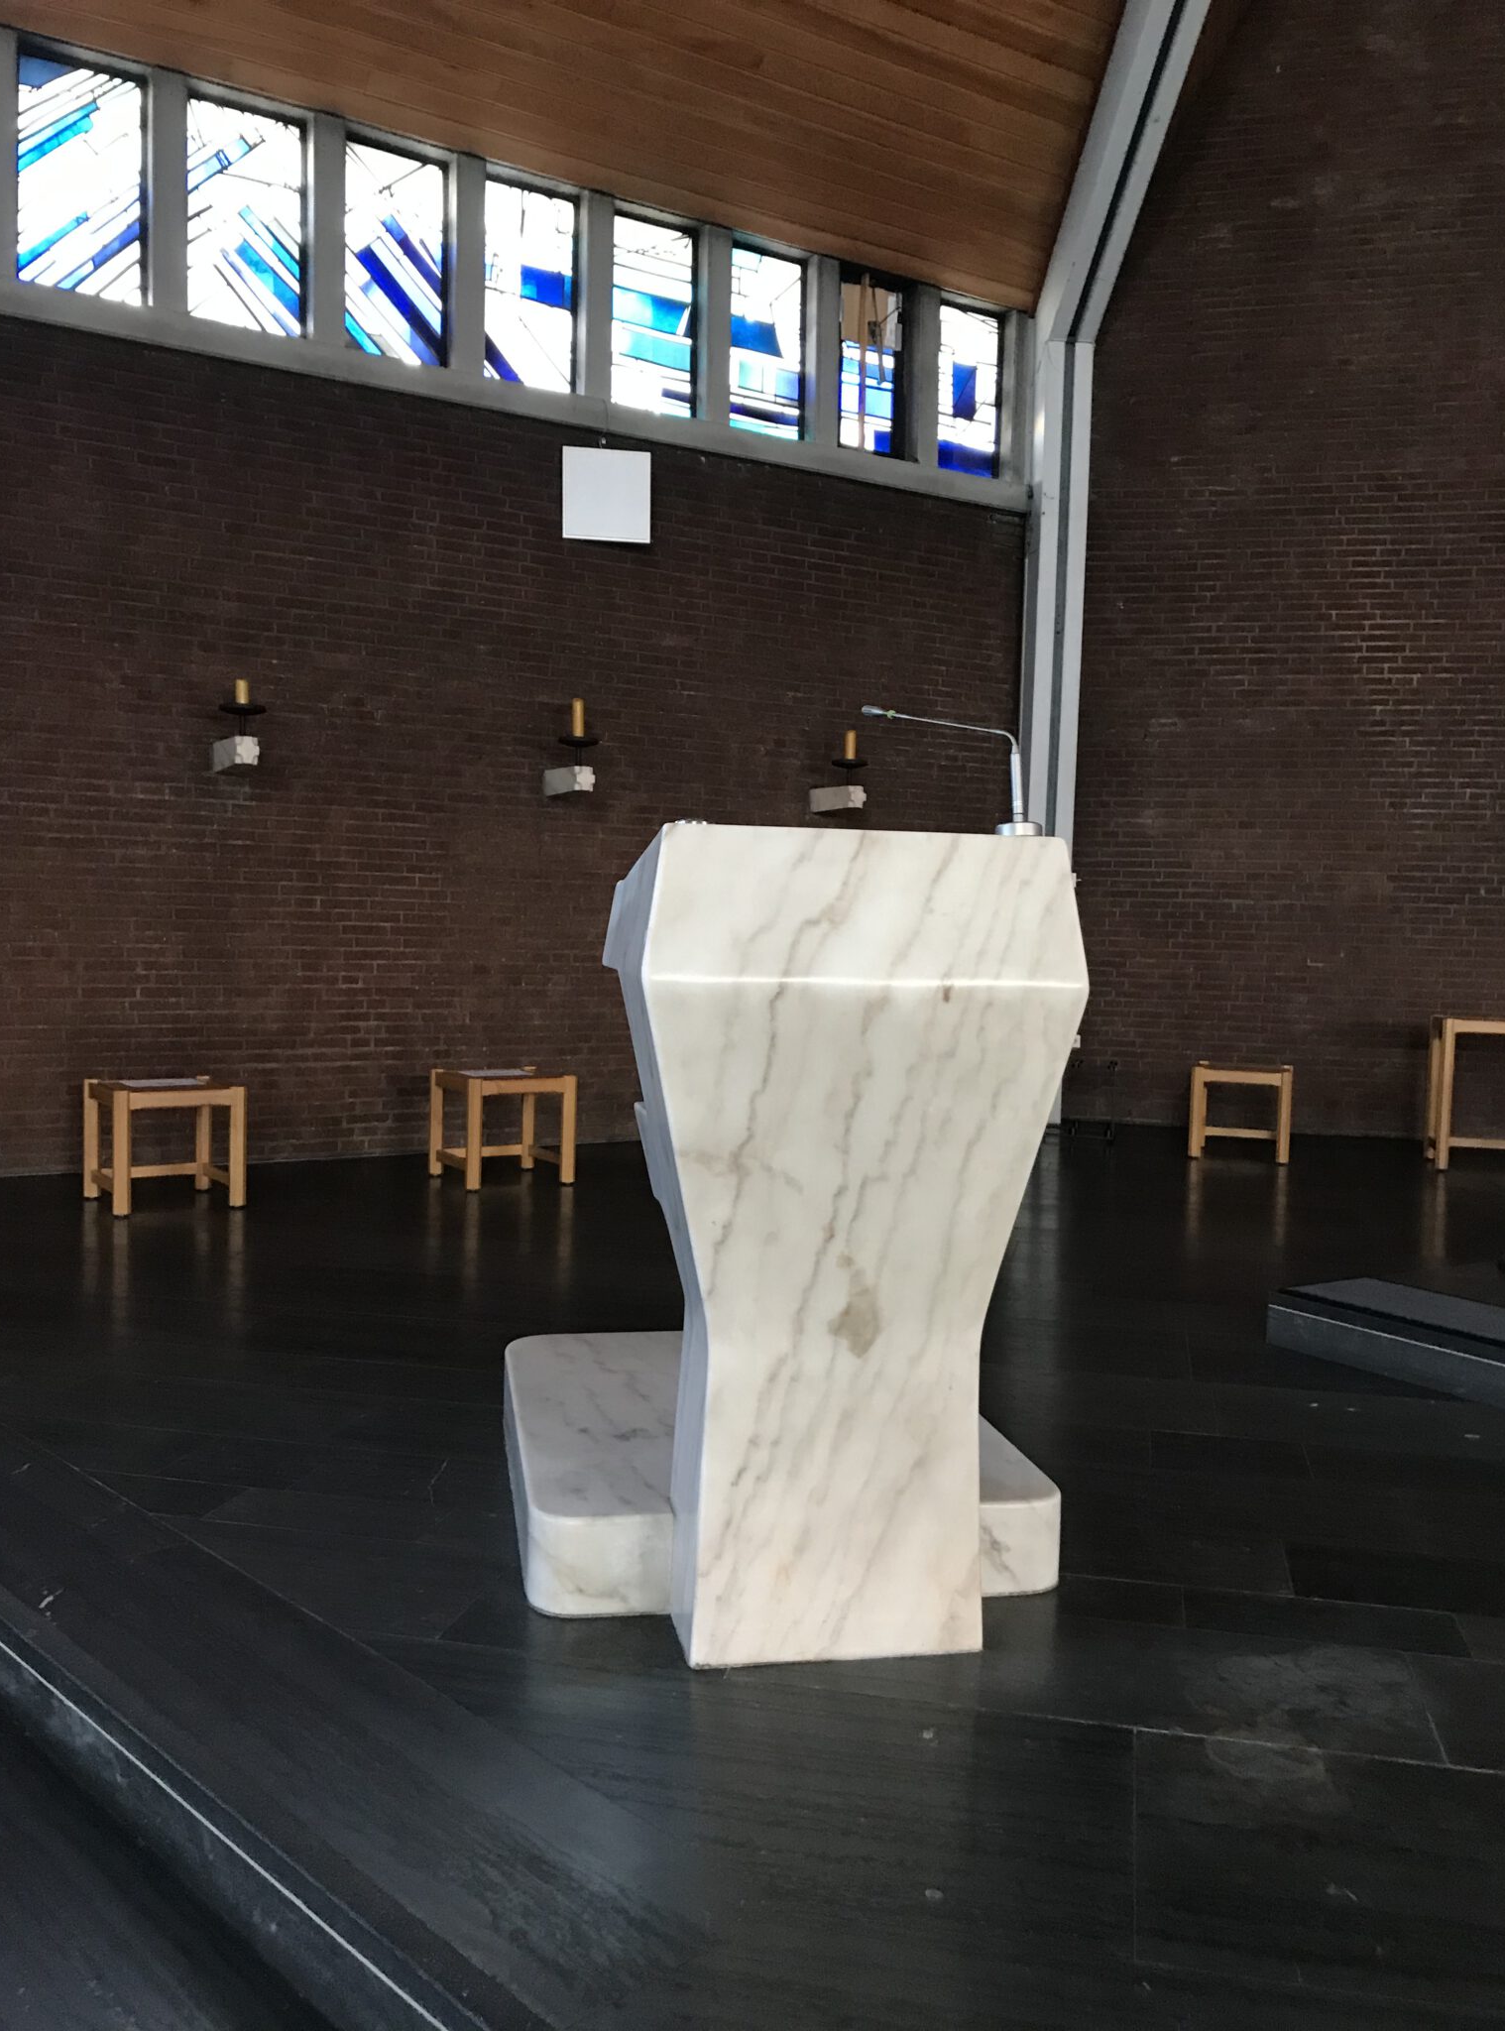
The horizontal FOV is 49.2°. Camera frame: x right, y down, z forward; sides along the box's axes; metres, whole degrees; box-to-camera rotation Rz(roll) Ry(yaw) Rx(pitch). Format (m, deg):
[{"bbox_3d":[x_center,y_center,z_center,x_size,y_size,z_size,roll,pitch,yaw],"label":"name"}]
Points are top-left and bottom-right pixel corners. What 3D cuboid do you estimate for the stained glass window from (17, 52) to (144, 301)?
[{"bbox_3d":[-3.000,-3.721,7.357,0.551,1.009,0.067,-1,5,-32],"label":"stained glass window"}]

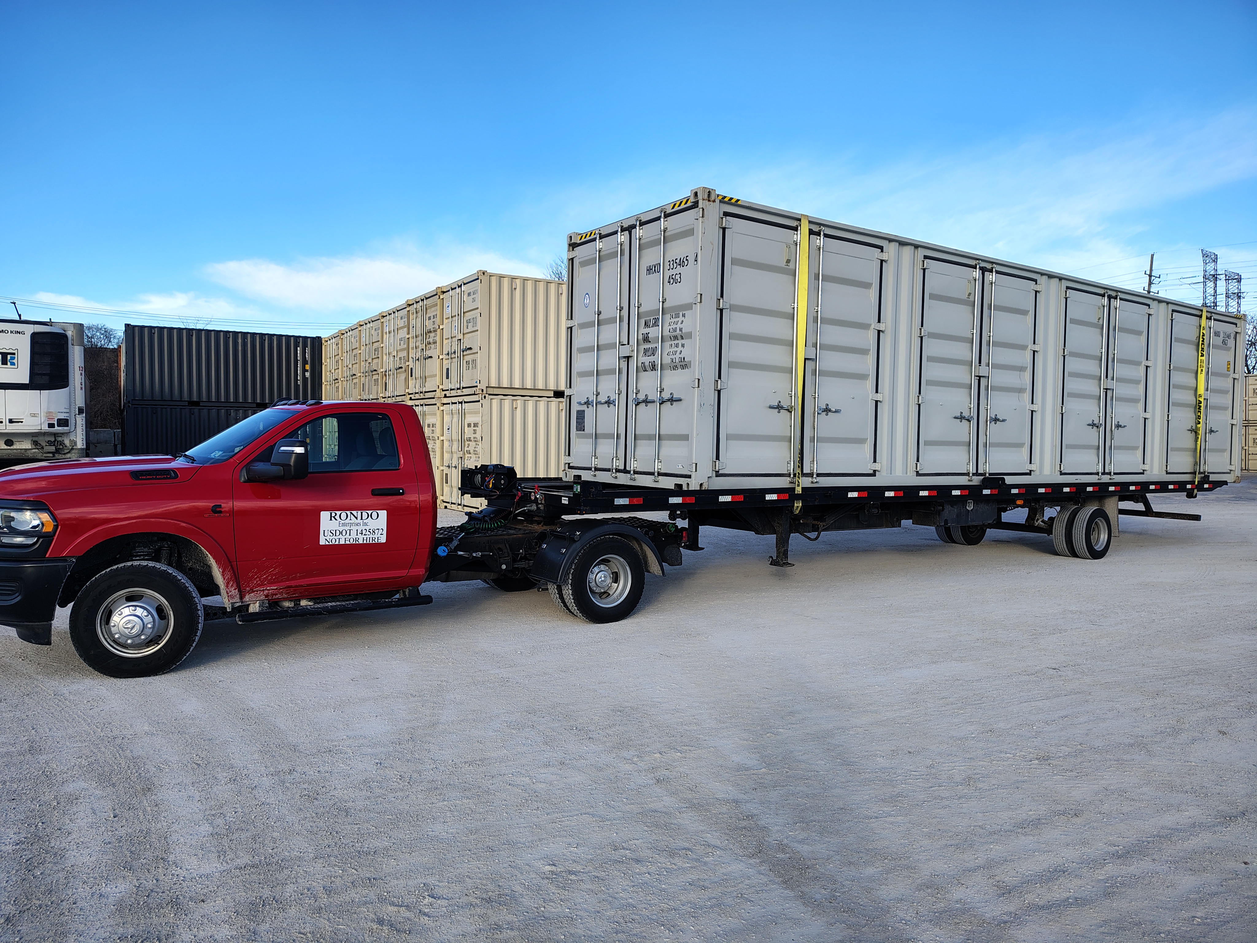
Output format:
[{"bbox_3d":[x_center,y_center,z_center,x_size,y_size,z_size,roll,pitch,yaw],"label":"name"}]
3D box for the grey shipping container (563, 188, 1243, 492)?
[{"bbox_3d":[4.990,-1.298,12.728,12.192,2.896,2.438,0,2,-34],"label":"grey shipping container"}]

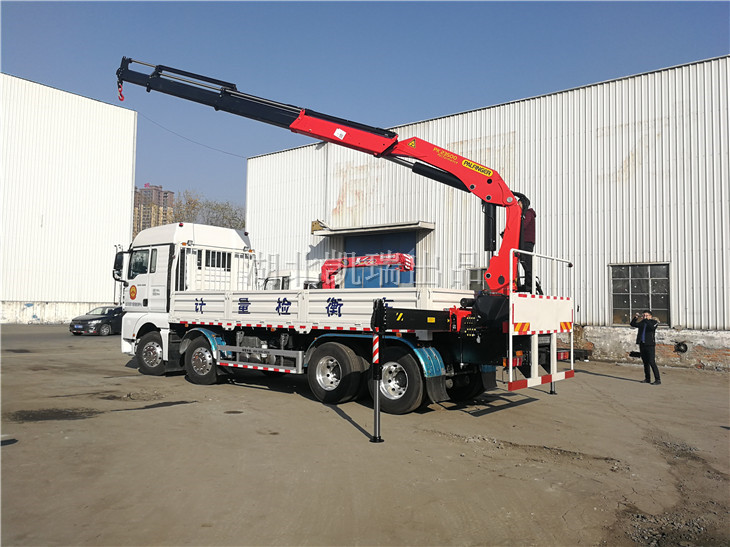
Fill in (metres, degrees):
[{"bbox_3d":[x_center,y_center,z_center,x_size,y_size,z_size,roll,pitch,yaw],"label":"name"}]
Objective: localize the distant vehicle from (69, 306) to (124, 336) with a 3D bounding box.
[{"bbox_3d":[-13.751,2.551,30.985,1.800,1.480,4.600,0,-3,17],"label":"distant vehicle"}]

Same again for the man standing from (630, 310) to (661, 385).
[{"bbox_3d":[6.586,1.733,13.350,0.480,1.720,0.620,3,-4,-38],"label":"man standing"}]

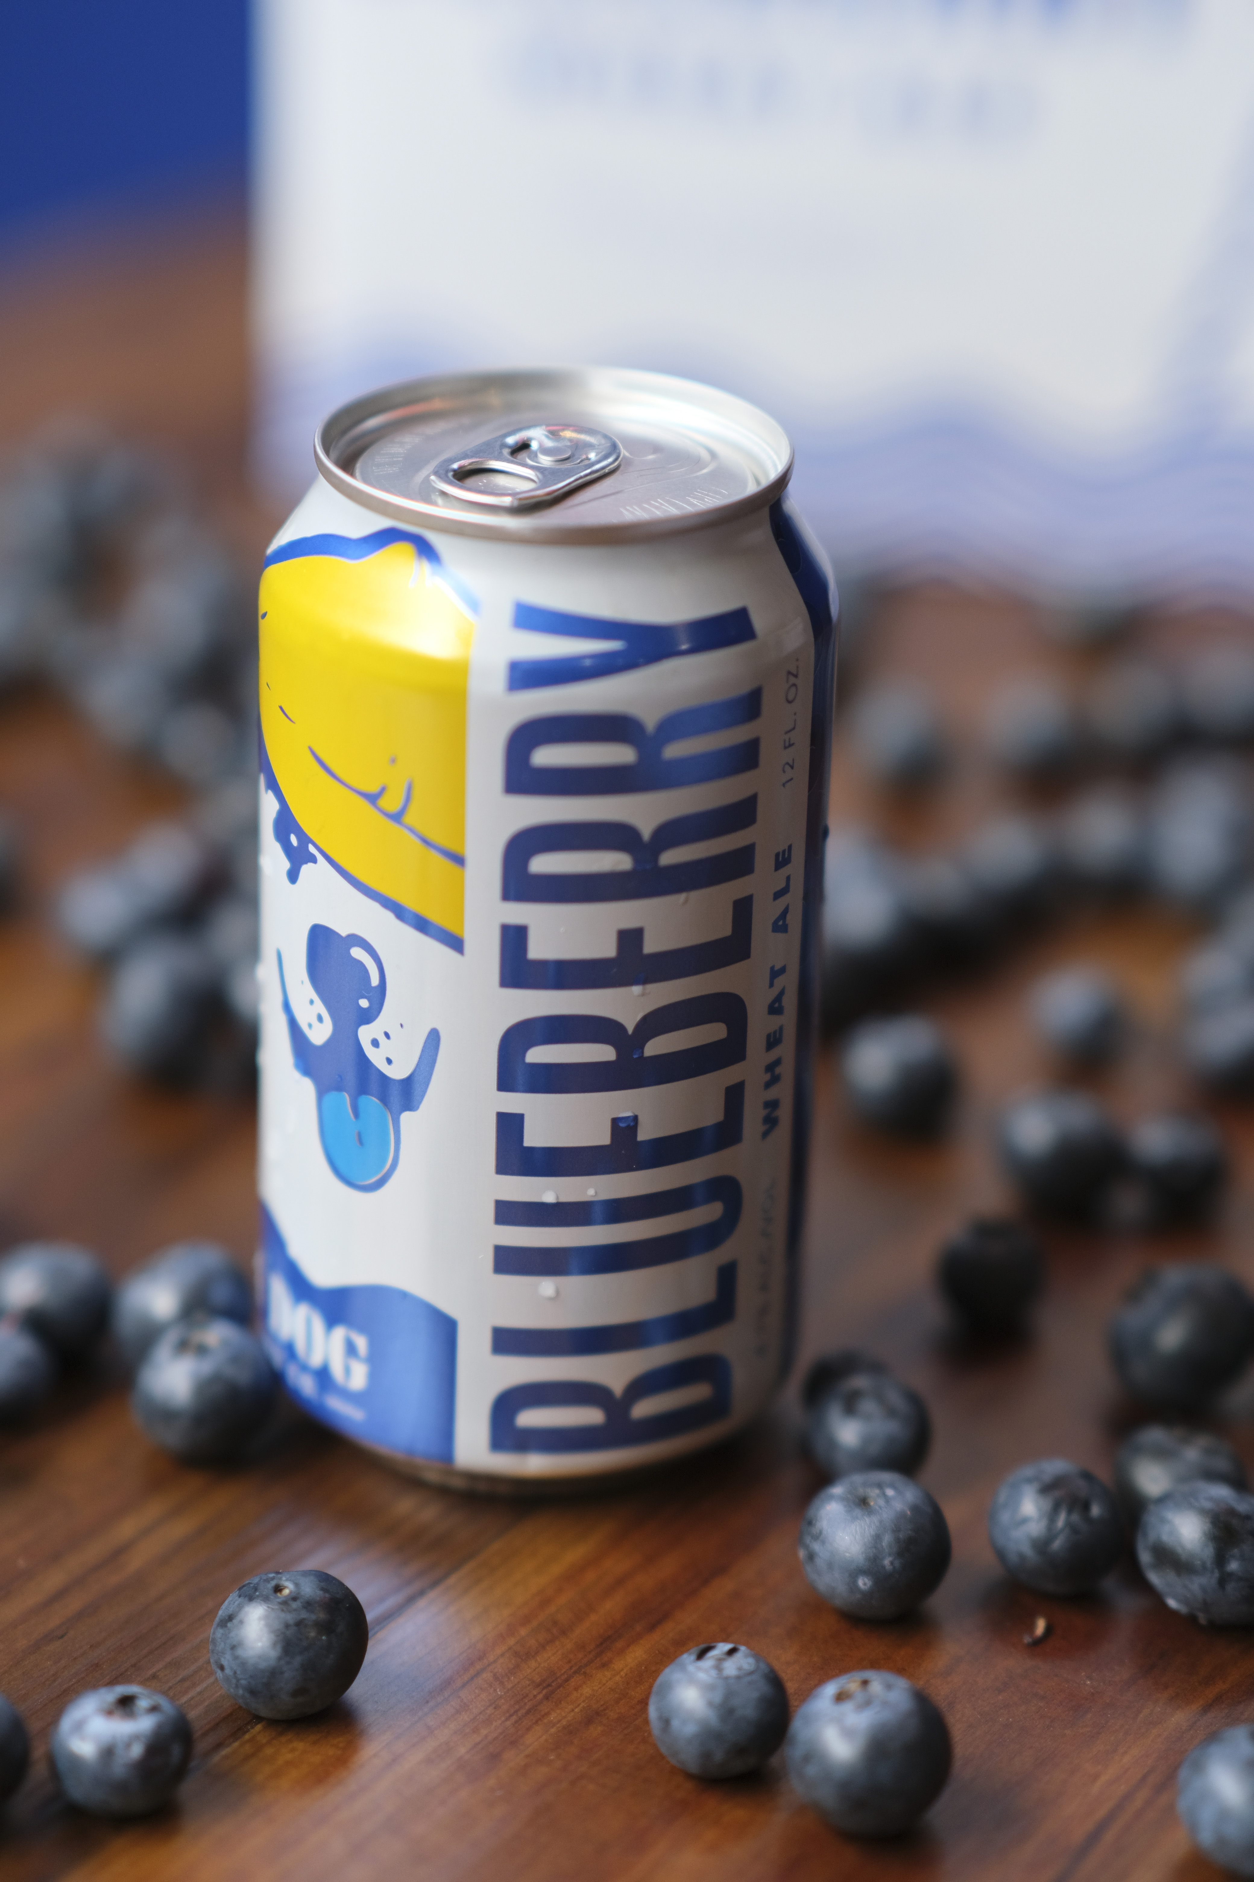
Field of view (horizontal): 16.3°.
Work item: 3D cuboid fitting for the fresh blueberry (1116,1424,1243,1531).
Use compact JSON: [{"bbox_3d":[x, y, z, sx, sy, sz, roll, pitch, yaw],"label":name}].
[{"bbox_3d":[0.065,0.064,0.515,0.015,0.014,0.015,3,24,0],"label":"fresh blueberry"}]

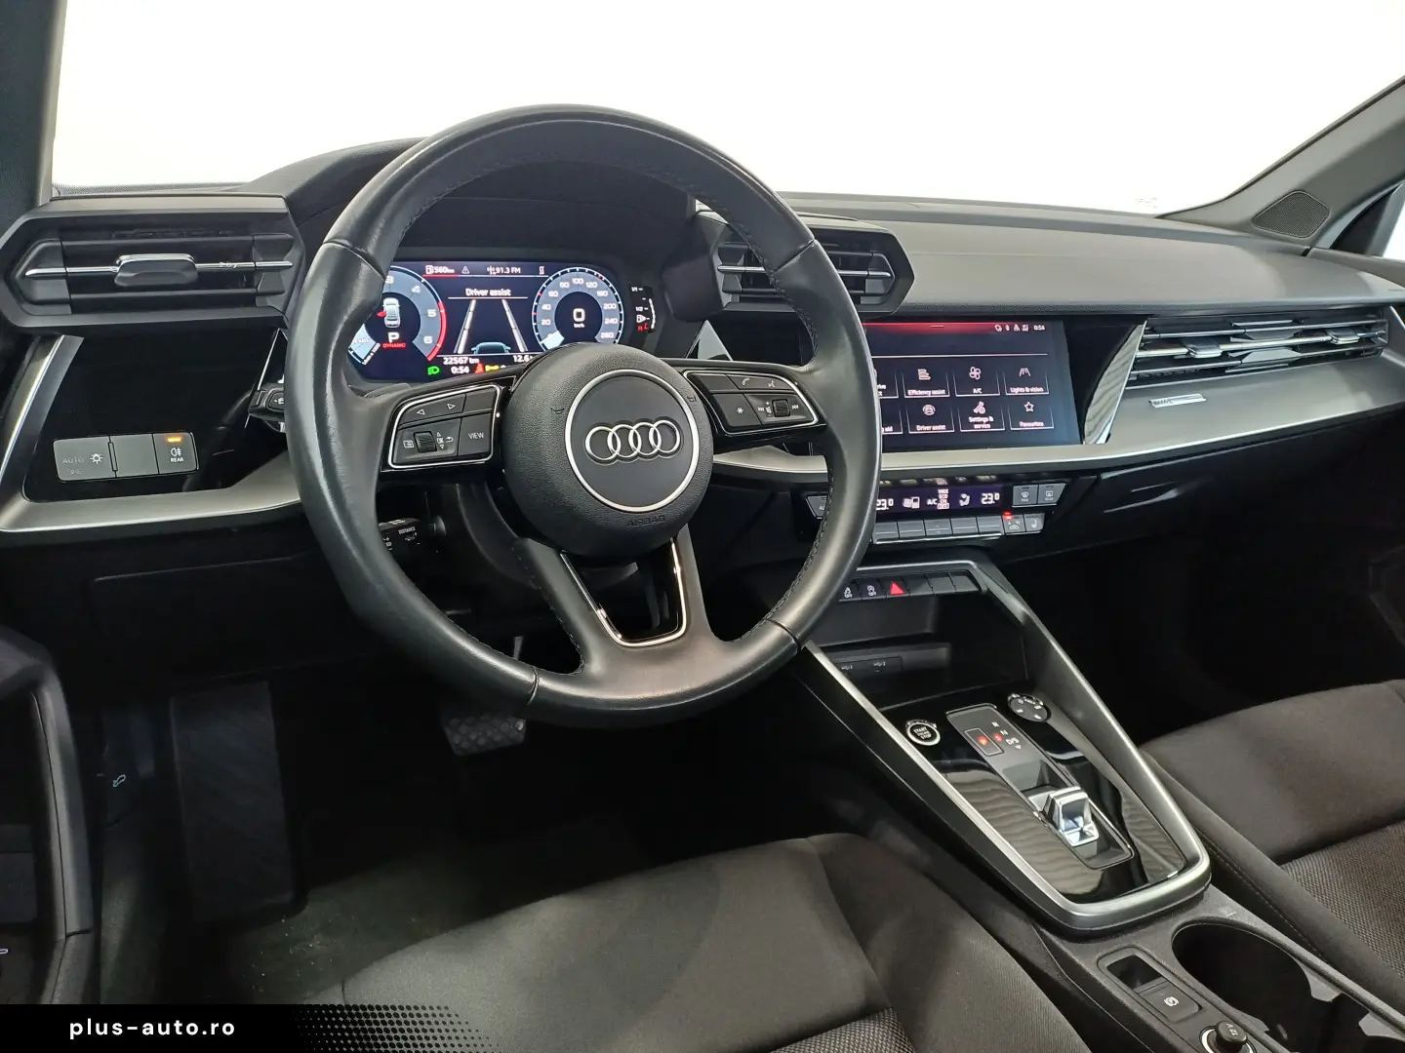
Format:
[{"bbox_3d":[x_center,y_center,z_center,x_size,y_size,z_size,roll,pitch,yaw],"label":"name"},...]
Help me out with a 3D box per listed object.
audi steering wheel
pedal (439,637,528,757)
[{"bbox_3d":[-0.062,-0.064,0.628,0.370,0.370,0.100,-8,-2,-26],"label":"audi steering wheel"},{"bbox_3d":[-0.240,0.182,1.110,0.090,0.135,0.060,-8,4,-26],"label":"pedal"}]

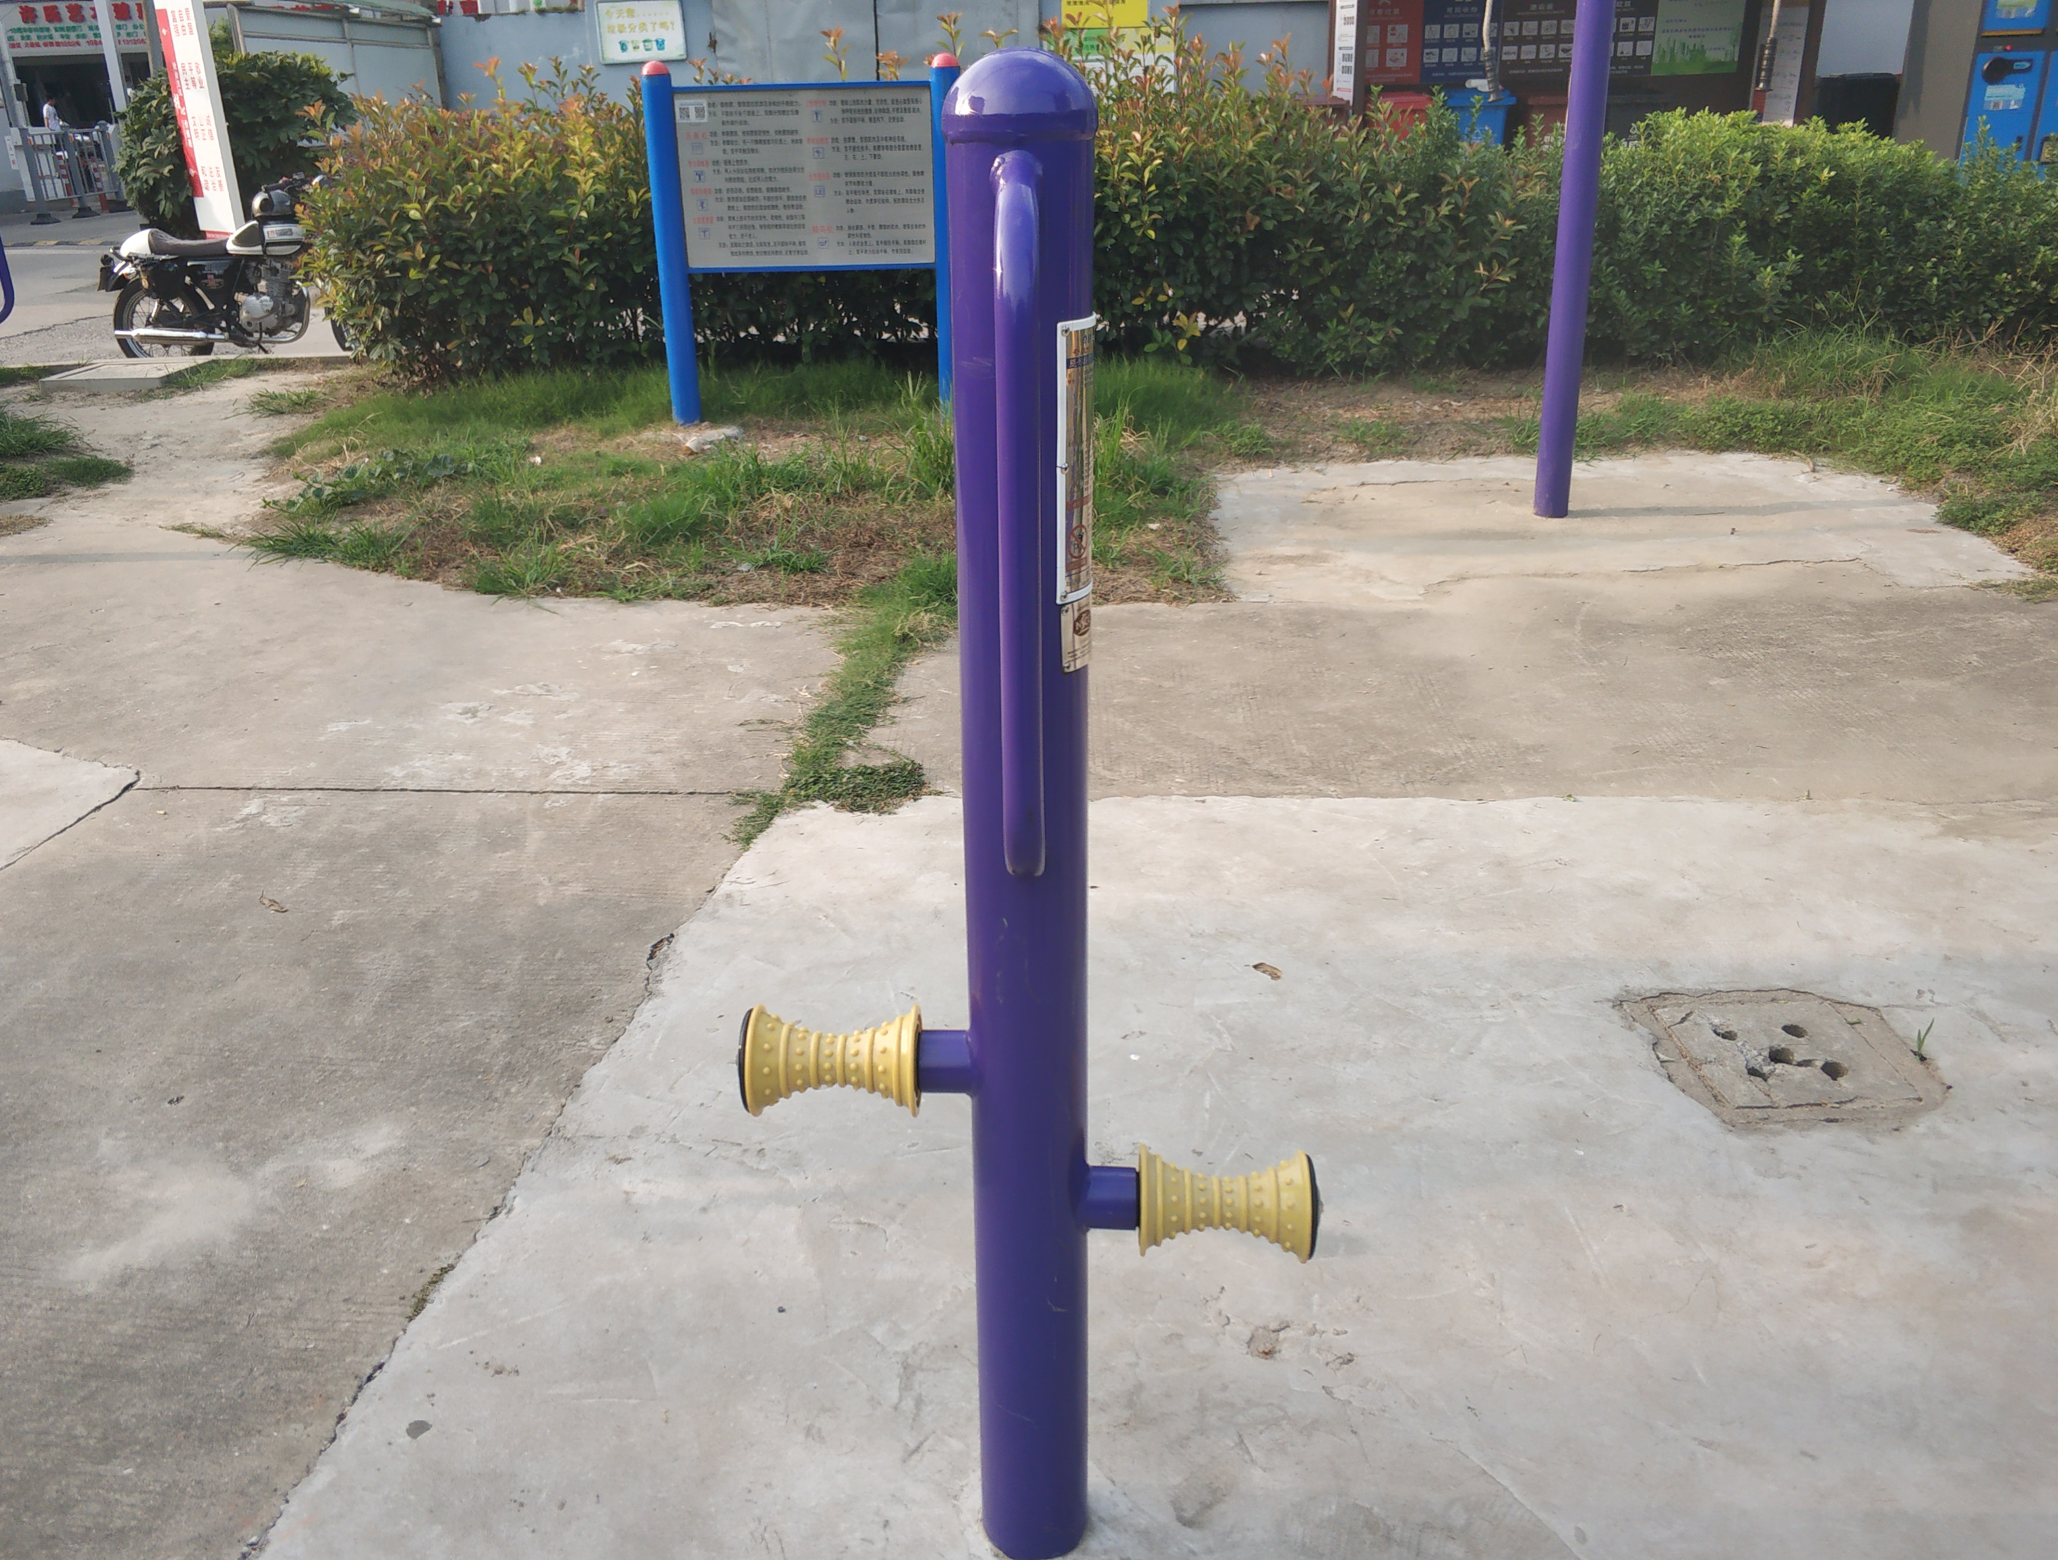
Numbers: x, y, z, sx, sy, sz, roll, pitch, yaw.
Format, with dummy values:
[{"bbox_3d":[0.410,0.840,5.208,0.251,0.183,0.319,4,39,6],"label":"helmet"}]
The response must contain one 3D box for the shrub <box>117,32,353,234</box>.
[{"bbox_3d":[-8.624,-6.881,17.500,2.350,2.000,2.200,-11,25,-22],"label":"shrub"}]

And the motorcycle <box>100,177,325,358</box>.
[{"bbox_3d":[-4.595,-2.987,9.700,1.980,1.080,0.750,-3,23,-5],"label":"motorcycle"}]

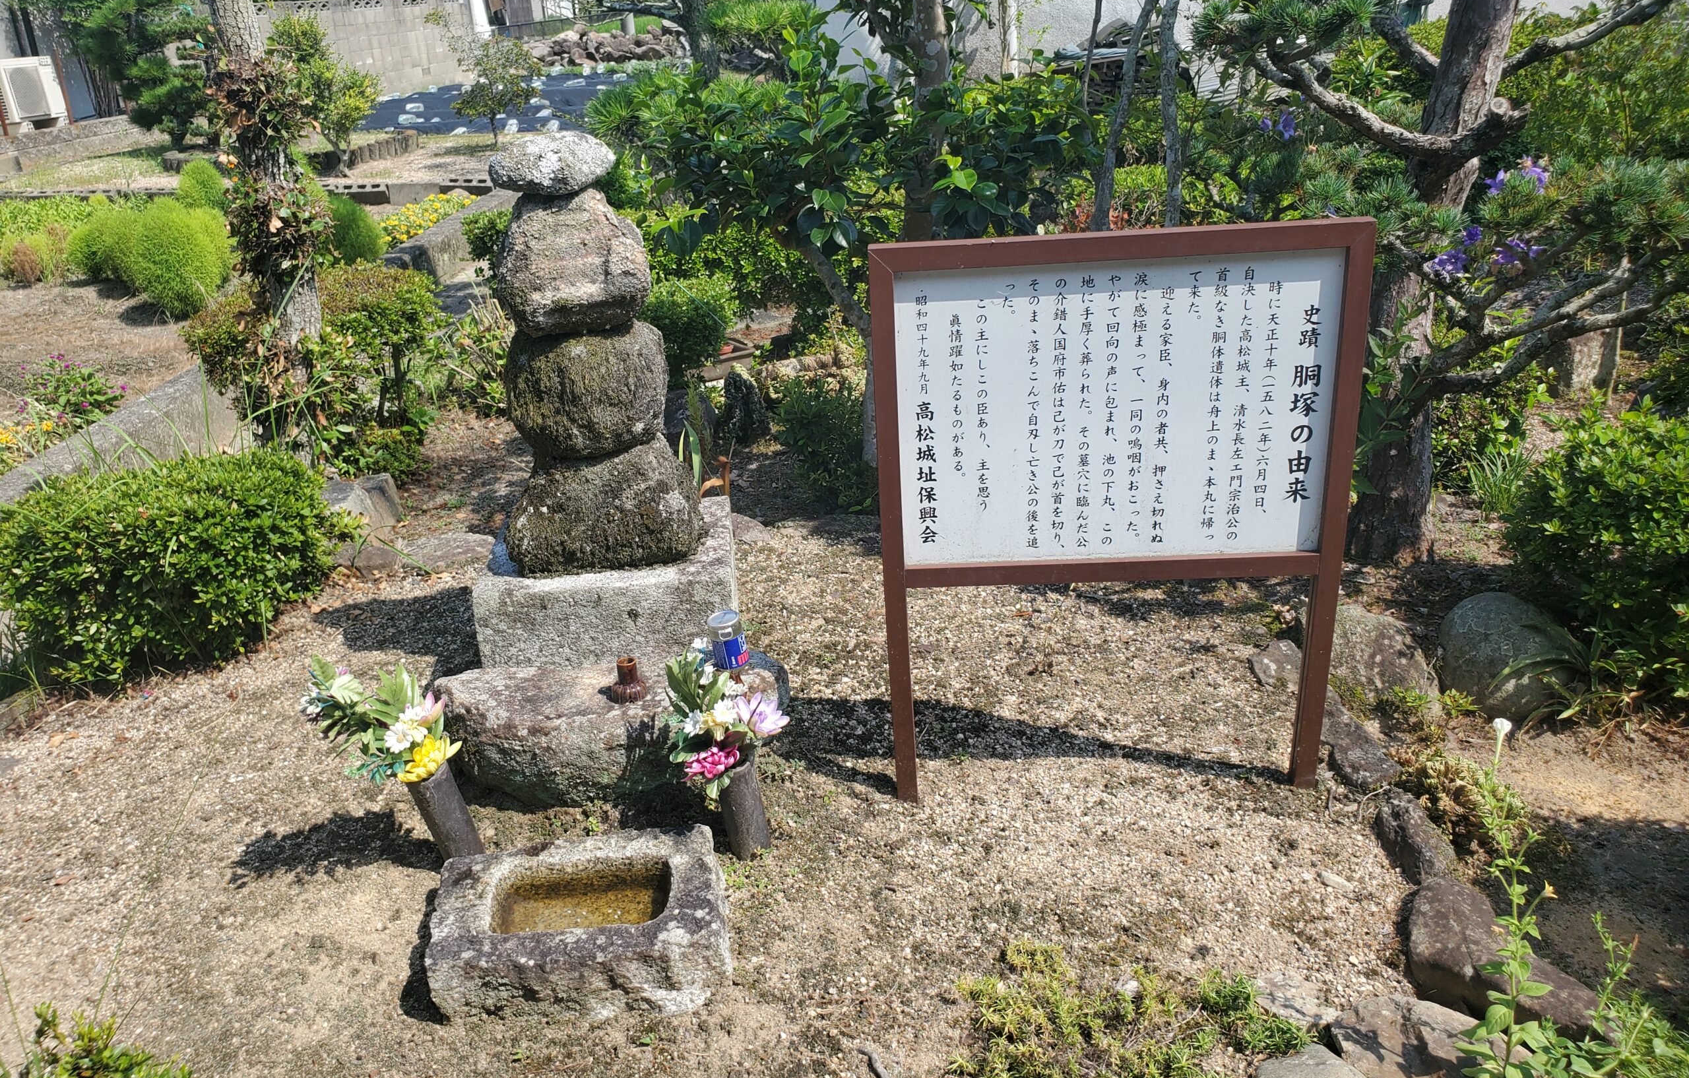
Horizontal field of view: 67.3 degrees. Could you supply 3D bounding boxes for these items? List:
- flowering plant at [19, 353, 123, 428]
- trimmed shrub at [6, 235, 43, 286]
[{"bbox_3d":[-2.307,-0.443,3.790,0.290,0.230,0.270,-4,24,0],"label":"flowering plant"},{"bbox_3d":[-3.856,-1.309,5.967,0.150,0.225,0.145,-4,24,0],"label":"trimmed shrub"}]

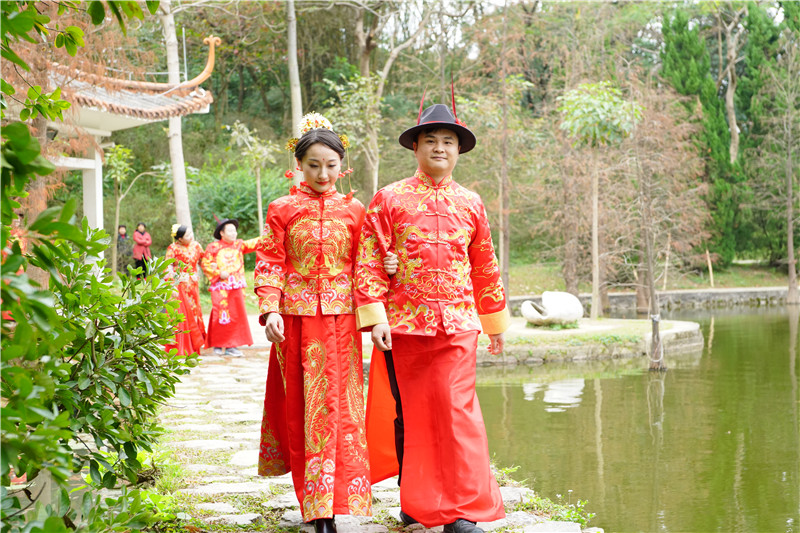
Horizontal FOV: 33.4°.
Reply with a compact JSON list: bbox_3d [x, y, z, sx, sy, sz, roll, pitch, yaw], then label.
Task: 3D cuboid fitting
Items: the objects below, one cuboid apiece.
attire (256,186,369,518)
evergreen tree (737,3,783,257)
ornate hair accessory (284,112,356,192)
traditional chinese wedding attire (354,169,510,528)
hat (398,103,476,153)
[{"bbox_3d":[-0.363,0.357,5.600,0.490,1.420,0.500,0,0,-6],"label":"attire"},{"bbox_3d":[16.182,-6.572,60.000,2.500,12.200,2.500,0,0,16],"label":"evergreen tree"},{"bbox_3d":[-0.330,-0.478,5.540,0.295,0.330,0.210,0,0,-5],"label":"ornate hair accessory"},{"bbox_3d":[0.133,0.346,5.630,0.660,1.500,0.520,0,0,-7],"label":"traditional chinese wedding attire"},{"bbox_3d":[0.157,-0.582,5.580,0.325,0.150,0.340,3,-8,-3],"label":"hat"}]

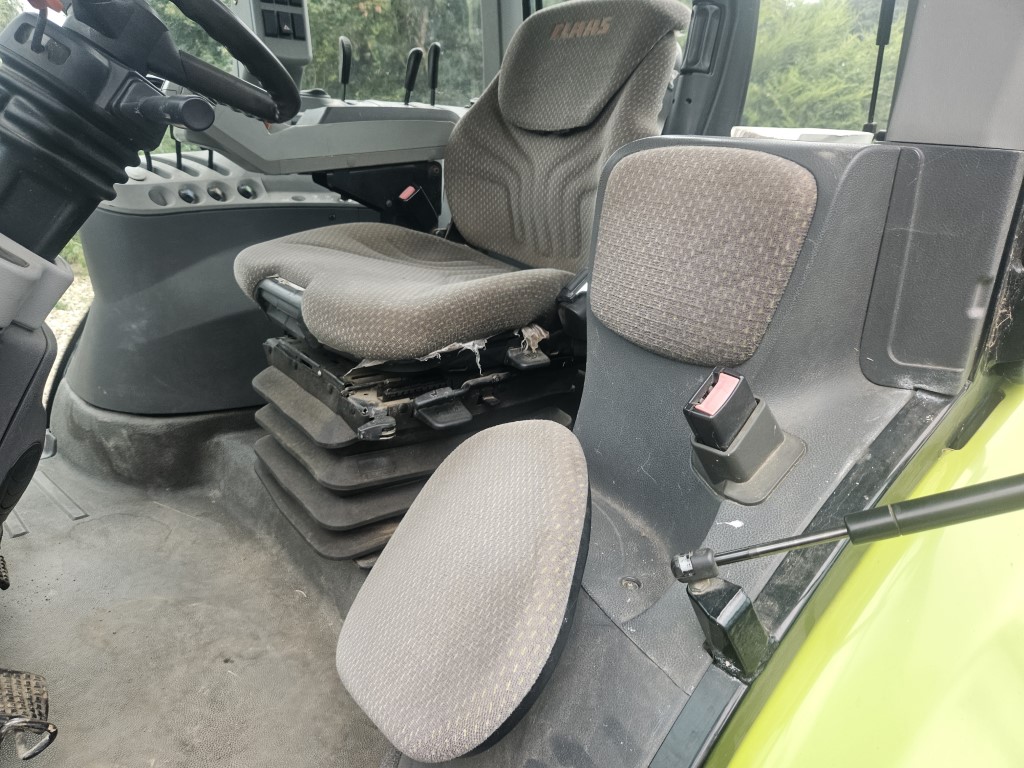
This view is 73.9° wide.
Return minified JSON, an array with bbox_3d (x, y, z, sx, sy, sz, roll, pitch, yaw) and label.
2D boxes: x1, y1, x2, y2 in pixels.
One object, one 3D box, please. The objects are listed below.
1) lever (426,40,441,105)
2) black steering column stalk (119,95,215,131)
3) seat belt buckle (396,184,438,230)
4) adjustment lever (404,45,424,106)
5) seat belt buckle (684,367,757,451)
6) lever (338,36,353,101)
[{"bbox_3d":[-0.192,-0.760,1.670,0.023,0.138,0.024,21,25,37],"label":"lever"},{"bbox_3d":[-0.354,-0.276,0.691,0.132,0.032,0.032,17,30,33],"label":"black steering column stalk"},{"bbox_3d":[-0.202,-0.381,1.456,0.027,0.080,0.048,36,78,33],"label":"seat belt buckle"},{"bbox_3d":[-0.240,-0.746,1.650,0.023,0.130,0.024,21,14,37],"label":"adjustment lever"},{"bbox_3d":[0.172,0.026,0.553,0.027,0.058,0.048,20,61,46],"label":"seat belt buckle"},{"bbox_3d":[-0.385,-0.728,1.570,0.023,0.130,0.024,21,23,37],"label":"lever"}]

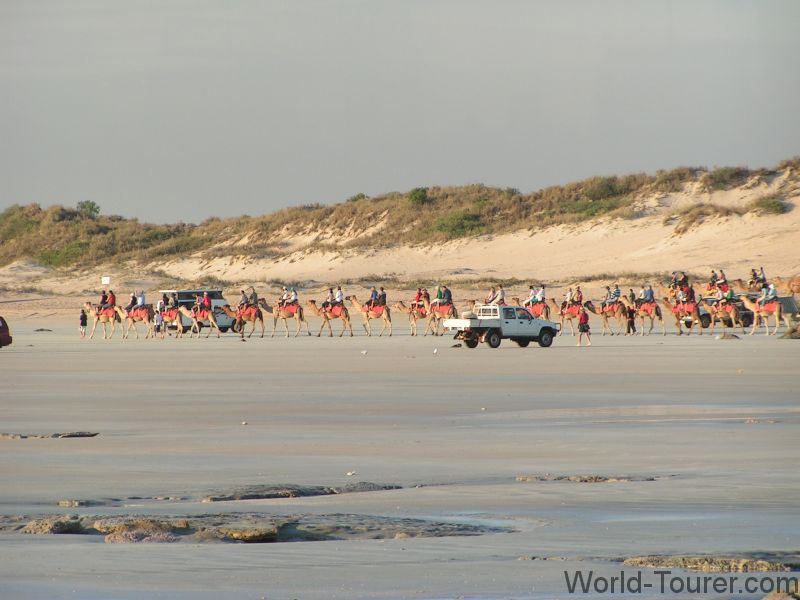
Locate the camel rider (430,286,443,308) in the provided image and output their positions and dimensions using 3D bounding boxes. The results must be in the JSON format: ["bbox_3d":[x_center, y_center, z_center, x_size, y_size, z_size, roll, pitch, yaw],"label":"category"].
[{"bbox_3d":[2.018,-0.166,331.000,0.700,1.310,0.530,0,0,3],"label":"camel rider"}]

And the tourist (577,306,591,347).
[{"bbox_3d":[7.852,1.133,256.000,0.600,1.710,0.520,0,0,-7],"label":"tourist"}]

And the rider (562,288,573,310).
[{"bbox_3d":[9.195,0.000,328.000,0.620,1.270,0.500,0,0,5],"label":"rider"}]

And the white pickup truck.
[{"bbox_3d":[4.307,1.103,252.000,5.000,1.820,1.800,0,0,-40],"label":"white pickup truck"}]

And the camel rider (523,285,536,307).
[{"bbox_3d":[7.129,-0.203,329.000,0.700,1.200,0.520,0,0,5],"label":"camel rider"}]

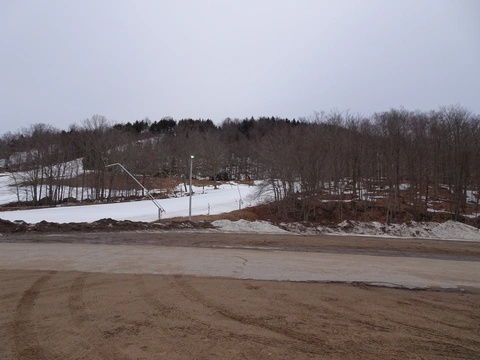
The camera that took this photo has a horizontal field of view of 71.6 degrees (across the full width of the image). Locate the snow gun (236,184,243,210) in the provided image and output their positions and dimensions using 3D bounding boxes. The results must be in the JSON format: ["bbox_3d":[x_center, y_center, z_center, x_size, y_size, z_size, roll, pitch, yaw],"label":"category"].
[{"bbox_3d":[-0.090,3.050,58.000,0.800,4.700,0.800,2,-3,-20],"label":"snow gun"}]

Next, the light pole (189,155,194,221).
[{"bbox_3d":[-6.500,1.090,45.000,0.600,9.000,0.500,3,-4,-37],"label":"light pole"}]

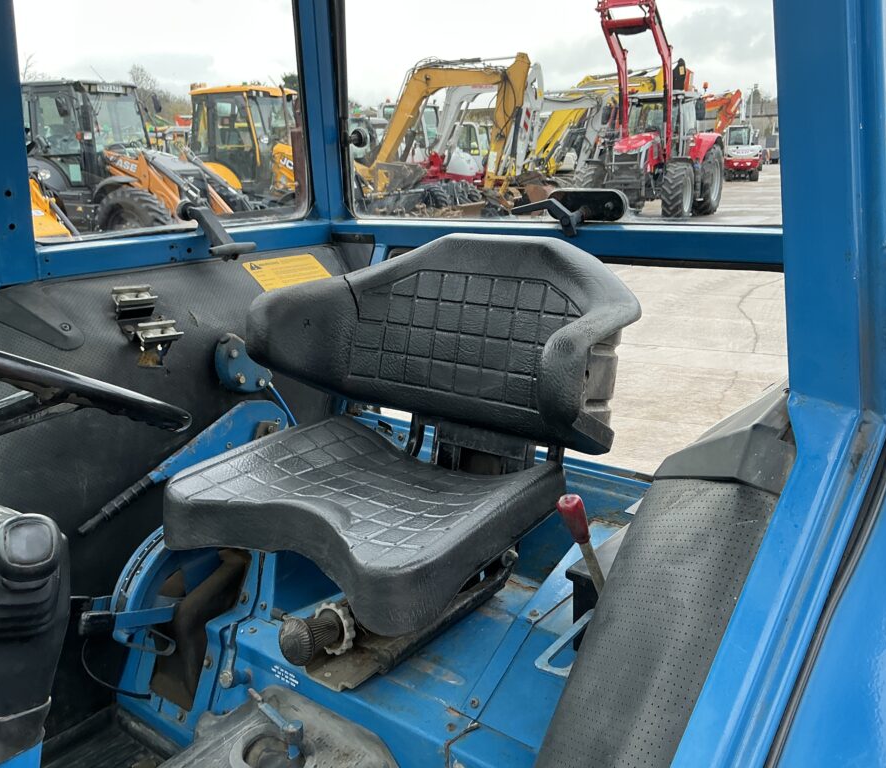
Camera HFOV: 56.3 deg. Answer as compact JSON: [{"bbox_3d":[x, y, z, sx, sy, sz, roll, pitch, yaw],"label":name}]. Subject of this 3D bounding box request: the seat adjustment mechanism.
[{"bbox_3d":[-0.171,0.336,1.103,0.069,0.069,0.096,10,7,36],"label":"seat adjustment mechanism"}]

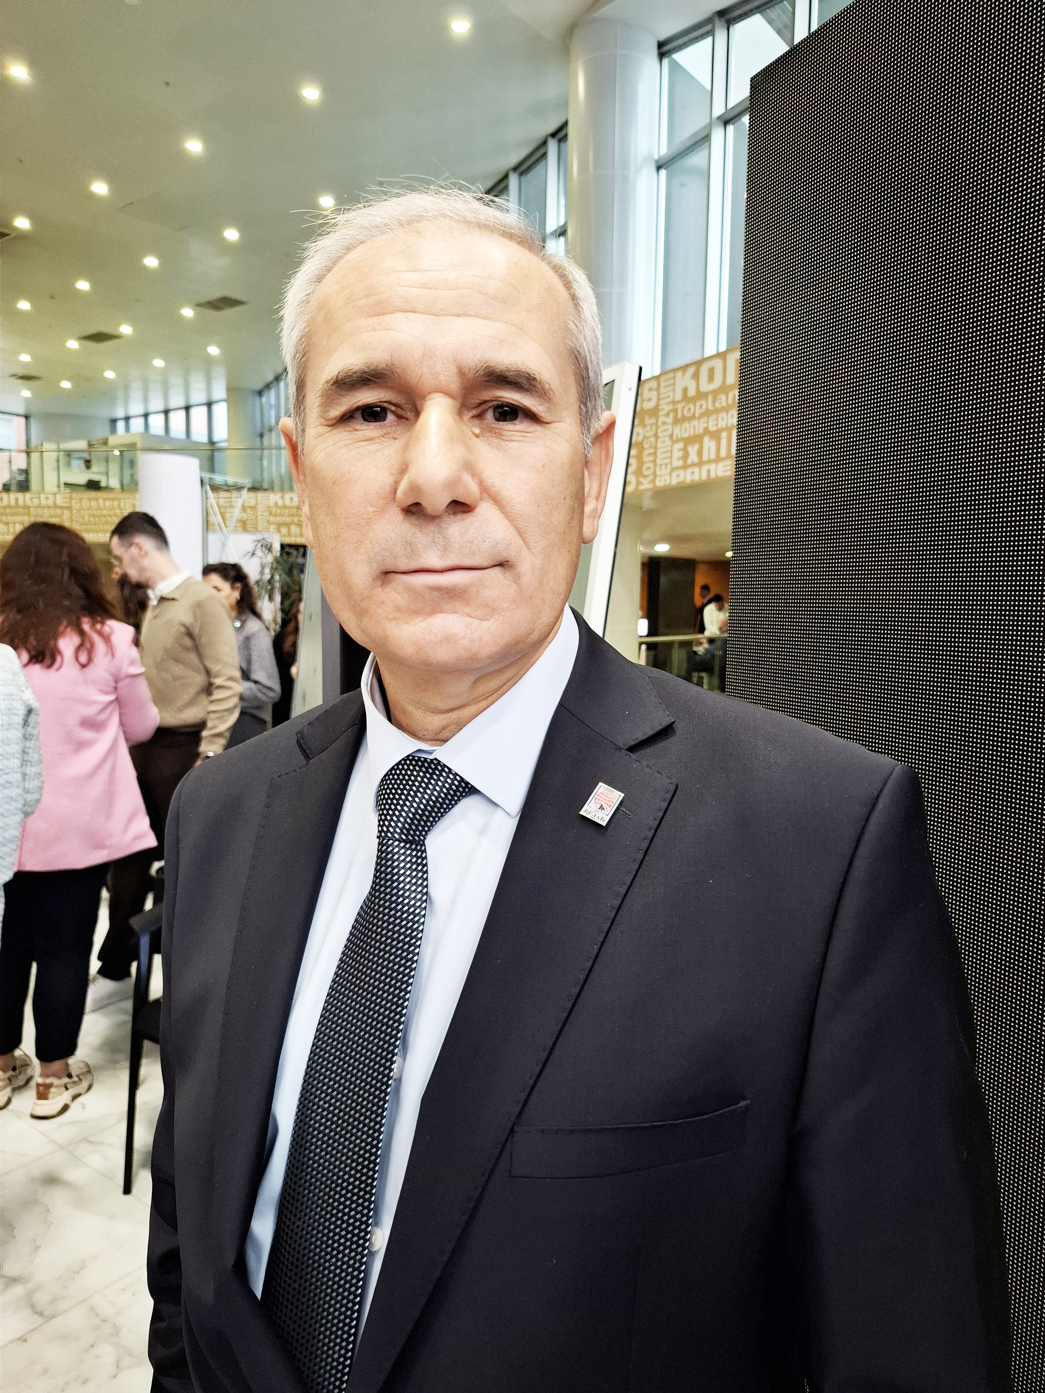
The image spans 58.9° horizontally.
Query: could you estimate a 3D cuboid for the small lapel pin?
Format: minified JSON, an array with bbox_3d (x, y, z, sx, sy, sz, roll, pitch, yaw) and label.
[{"bbox_3d":[0.044,0.060,0.515,0.015,0.022,0.003,30,-16,10],"label":"small lapel pin"}]

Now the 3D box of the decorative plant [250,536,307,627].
[{"bbox_3d":[-1.427,-0.082,5.696,0.650,1.803,0.600,1,6,0],"label":"decorative plant"}]

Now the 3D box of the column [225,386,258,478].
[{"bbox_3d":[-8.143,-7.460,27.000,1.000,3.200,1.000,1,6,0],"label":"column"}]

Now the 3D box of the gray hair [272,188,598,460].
[{"bbox_3d":[-0.046,-0.204,0.542,0.182,0.172,0.187,0,6,-5],"label":"gray hair"}]

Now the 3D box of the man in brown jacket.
[{"bbox_3d":[-1.322,0.195,3.426,0.420,1.750,0.520,-2,7,-22],"label":"man in brown jacket"}]

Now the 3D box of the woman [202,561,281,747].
[{"bbox_3d":[-1.345,0.157,4.435,0.360,1.598,0.460,-1,6,-17],"label":"woman"}]

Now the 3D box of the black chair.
[{"bbox_3d":[-0.616,0.777,2.364,0.570,0.820,0.570,2,6,17],"label":"black chair"}]

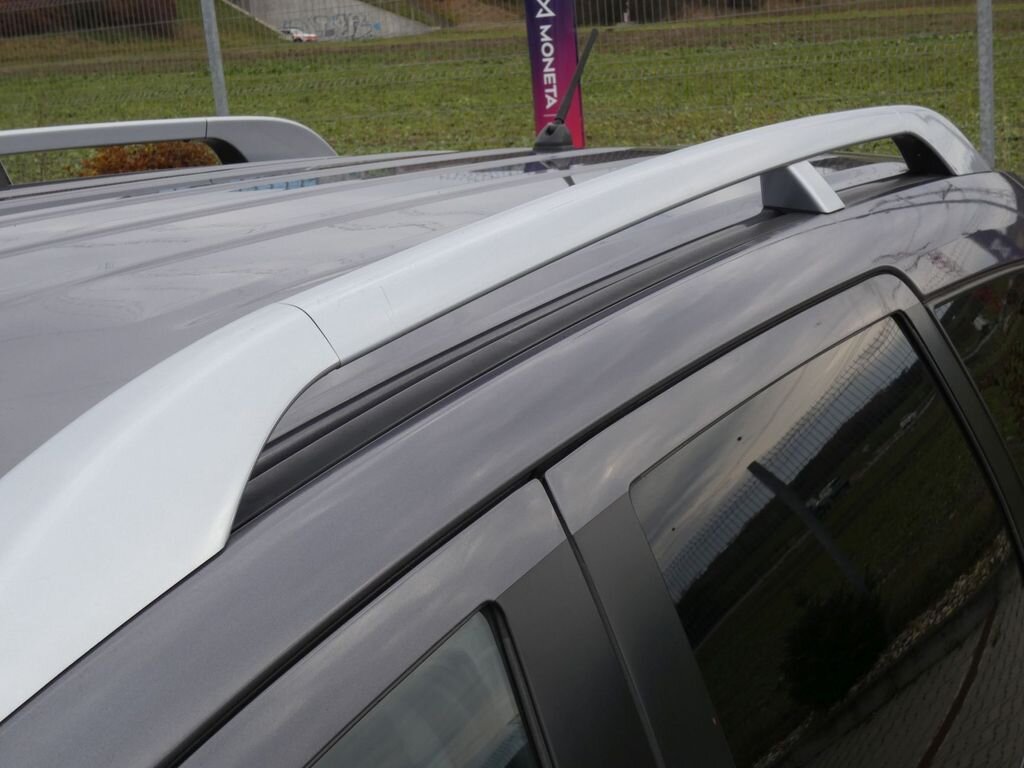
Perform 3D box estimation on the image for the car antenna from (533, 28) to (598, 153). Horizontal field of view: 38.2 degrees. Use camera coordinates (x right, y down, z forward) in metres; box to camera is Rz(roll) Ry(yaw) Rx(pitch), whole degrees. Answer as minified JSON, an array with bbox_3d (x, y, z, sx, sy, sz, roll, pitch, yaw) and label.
[{"bbox_3d":[0.083,-0.435,2.193,0.056,0.175,0.199,6,17,33],"label":"car antenna"}]

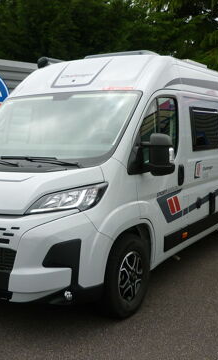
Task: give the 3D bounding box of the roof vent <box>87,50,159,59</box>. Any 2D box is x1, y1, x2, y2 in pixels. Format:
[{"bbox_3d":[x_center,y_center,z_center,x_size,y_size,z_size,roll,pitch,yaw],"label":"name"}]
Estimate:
[{"bbox_3d":[0.198,-1.498,5.738,0.780,0.110,0.580,2,6,30],"label":"roof vent"}]

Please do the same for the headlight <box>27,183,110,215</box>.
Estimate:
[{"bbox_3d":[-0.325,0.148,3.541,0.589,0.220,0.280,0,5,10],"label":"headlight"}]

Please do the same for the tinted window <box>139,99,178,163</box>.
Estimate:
[{"bbox_3d":[0.467,-0.494,4.325,0.055,0.640,0.930,-5,2,31],"label":"tinted window"}]

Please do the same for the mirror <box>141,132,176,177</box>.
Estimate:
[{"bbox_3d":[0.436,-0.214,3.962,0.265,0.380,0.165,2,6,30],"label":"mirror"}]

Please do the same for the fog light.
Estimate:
[{"bbox_3d":[-0.304,0.863,3.432,0.075,0.075,0.055,2,6,22],"label":"fog light"}]

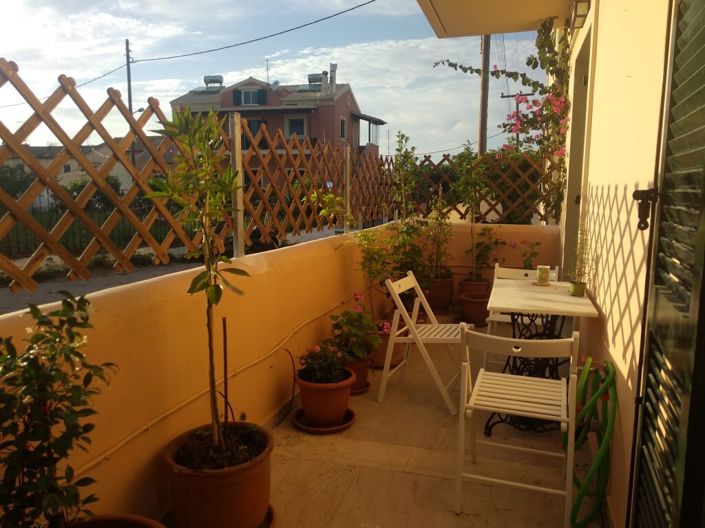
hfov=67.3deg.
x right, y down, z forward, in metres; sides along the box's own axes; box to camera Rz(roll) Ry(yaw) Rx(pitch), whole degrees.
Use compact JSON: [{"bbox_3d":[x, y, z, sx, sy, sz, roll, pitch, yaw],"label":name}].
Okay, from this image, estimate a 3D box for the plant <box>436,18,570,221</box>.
[{"bbox_3d":[1.416,-1.354,5.125,1.250,1.860,0.500,2,7,18],"label":"plant"}]

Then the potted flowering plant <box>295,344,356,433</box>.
[{"bbox_3d":[-0.158,0.684,3.056,0.345,0.450,0.345,-1,7,0],"label":"potted flowering plant"}]

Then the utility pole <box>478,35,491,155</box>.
[{"bbox_3d":[3.448,-4.303,13.537,0.220,8.600,0.220,0,8,0],"label":"utility pole"}]

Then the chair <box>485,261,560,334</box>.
[{"bbox_3d":[1.206,0.418,3.779,0.440,0.775,0.510,3,8,26],"label":"chair"}]

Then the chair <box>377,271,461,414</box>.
[{"bbox_3d":[0.491,0.473,3.392,0.510,0.775,0.440,2,8,24],"label":"chair"}]

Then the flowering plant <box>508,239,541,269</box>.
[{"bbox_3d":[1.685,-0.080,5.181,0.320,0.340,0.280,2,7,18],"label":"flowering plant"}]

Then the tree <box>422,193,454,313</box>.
[{"bbox_3d":[0.891,-0.108,5.487,0.340,1.305,0.340,0,8,0],"label":"tree"}]

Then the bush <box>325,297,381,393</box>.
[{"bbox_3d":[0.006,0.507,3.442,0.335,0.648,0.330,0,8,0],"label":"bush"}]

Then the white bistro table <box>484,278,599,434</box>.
[{"bbox_3d":[1.026,0.532,2.950,0.495,0.735,0.840,2,8,17],"label":"white bistro table"}]

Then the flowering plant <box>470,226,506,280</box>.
[{"bbox_3d":[1.412,-0.103,5.530,0.400,0.578,0.360,2,7,18],"label":"flowering plant"}]

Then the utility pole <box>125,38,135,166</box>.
[{"bbox_3d":[-10.222,-5.816,24.432,0.200,8.600,0.200,0,8,0],"label":"utility pole"}]

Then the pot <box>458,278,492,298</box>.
[{"bbox_3d":[1.257,0.373,5.453,0.310,0.360,0.310,0,8,0],"label":"pot"}]

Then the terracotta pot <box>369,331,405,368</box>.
[{"bbox_3d":[0.242,0.631,4.138,0.360,0.283,0.360,-1,7,0],"label":"terracotta pot"}]

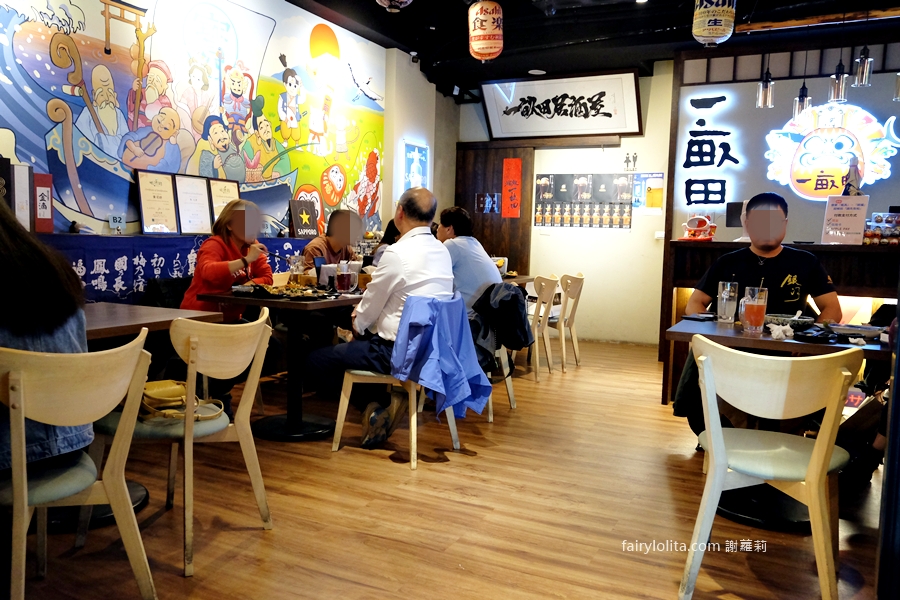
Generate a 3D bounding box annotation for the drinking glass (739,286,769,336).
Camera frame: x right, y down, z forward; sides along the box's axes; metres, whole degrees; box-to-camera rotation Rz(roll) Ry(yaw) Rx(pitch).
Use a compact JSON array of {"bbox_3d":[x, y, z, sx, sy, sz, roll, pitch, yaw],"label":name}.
[{"bbox_3d":[1.137,0.042,2.518,0.105,0.157,0.092,4,6,25],"label":"drinking glass"}]

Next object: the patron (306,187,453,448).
[{"bbox_3d":[-0.321,0.097,3.360,0.770,1.301,0.530,5,6,33],"label":"patron"}]

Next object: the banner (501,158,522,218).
[{"bbox_3d":[0.675,-1.214,7.338,0.205,0.632,0.015,4,6,24],"label":"banner"}]

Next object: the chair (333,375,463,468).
[{"bbox_3d":[-0.230,0.353,3.327,0.540,0.801,0.460,5,6,31],"label":"chair"}]

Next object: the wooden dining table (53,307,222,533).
[{"bbox_3d":[-1.381,0.429,2.542,0.720,0.740,0.720,4,6,24],"label":"wooden dining table"}]

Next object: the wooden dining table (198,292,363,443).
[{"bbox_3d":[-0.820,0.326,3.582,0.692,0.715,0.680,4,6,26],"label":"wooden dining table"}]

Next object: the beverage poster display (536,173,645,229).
[{"bbox_3d":[1.437,-1.047,7.111,1.116,0.567,0.020,4,6,23],"label":"beverage poster display"}]

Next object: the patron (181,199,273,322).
[{"bbox_3d":[-1.184,0.055,3.714,0.690,1.210,0.500,4,6,25],"label":"patron"}]

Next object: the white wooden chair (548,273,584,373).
[{"bbox_3d":[0.842,0.161,5.681,0.540,0.801,0.450,4,6,28],"label":"white wooden chair"}]

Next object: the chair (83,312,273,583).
[{"bbox_3d":[-0.904,0.420,2.242,0.505,0.775,0.455,4,6,21],"label":"chair"}]

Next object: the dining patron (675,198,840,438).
[{"bbox_3d":[1.322,0.166,2.889,0.640,1.280,0.700,4,6,25],"label":"dining patron"}]

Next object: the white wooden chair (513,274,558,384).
[{"bbox_3d":[0.523,0.186,5.139,0.505,0.775,0.455,4,6,23],"label":"white wooden chair"}]

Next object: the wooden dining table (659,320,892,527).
[{"bbox_3d":[1.294,0.481,2.677,0.740,0.740,0.730,4,6,29],"label":"wooden dining table"}]

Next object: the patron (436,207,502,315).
[{"bbox_3d":[-0.016,0.049,4.231,0.760,1.251,0.500,4,6,30],"label":"patron"}]

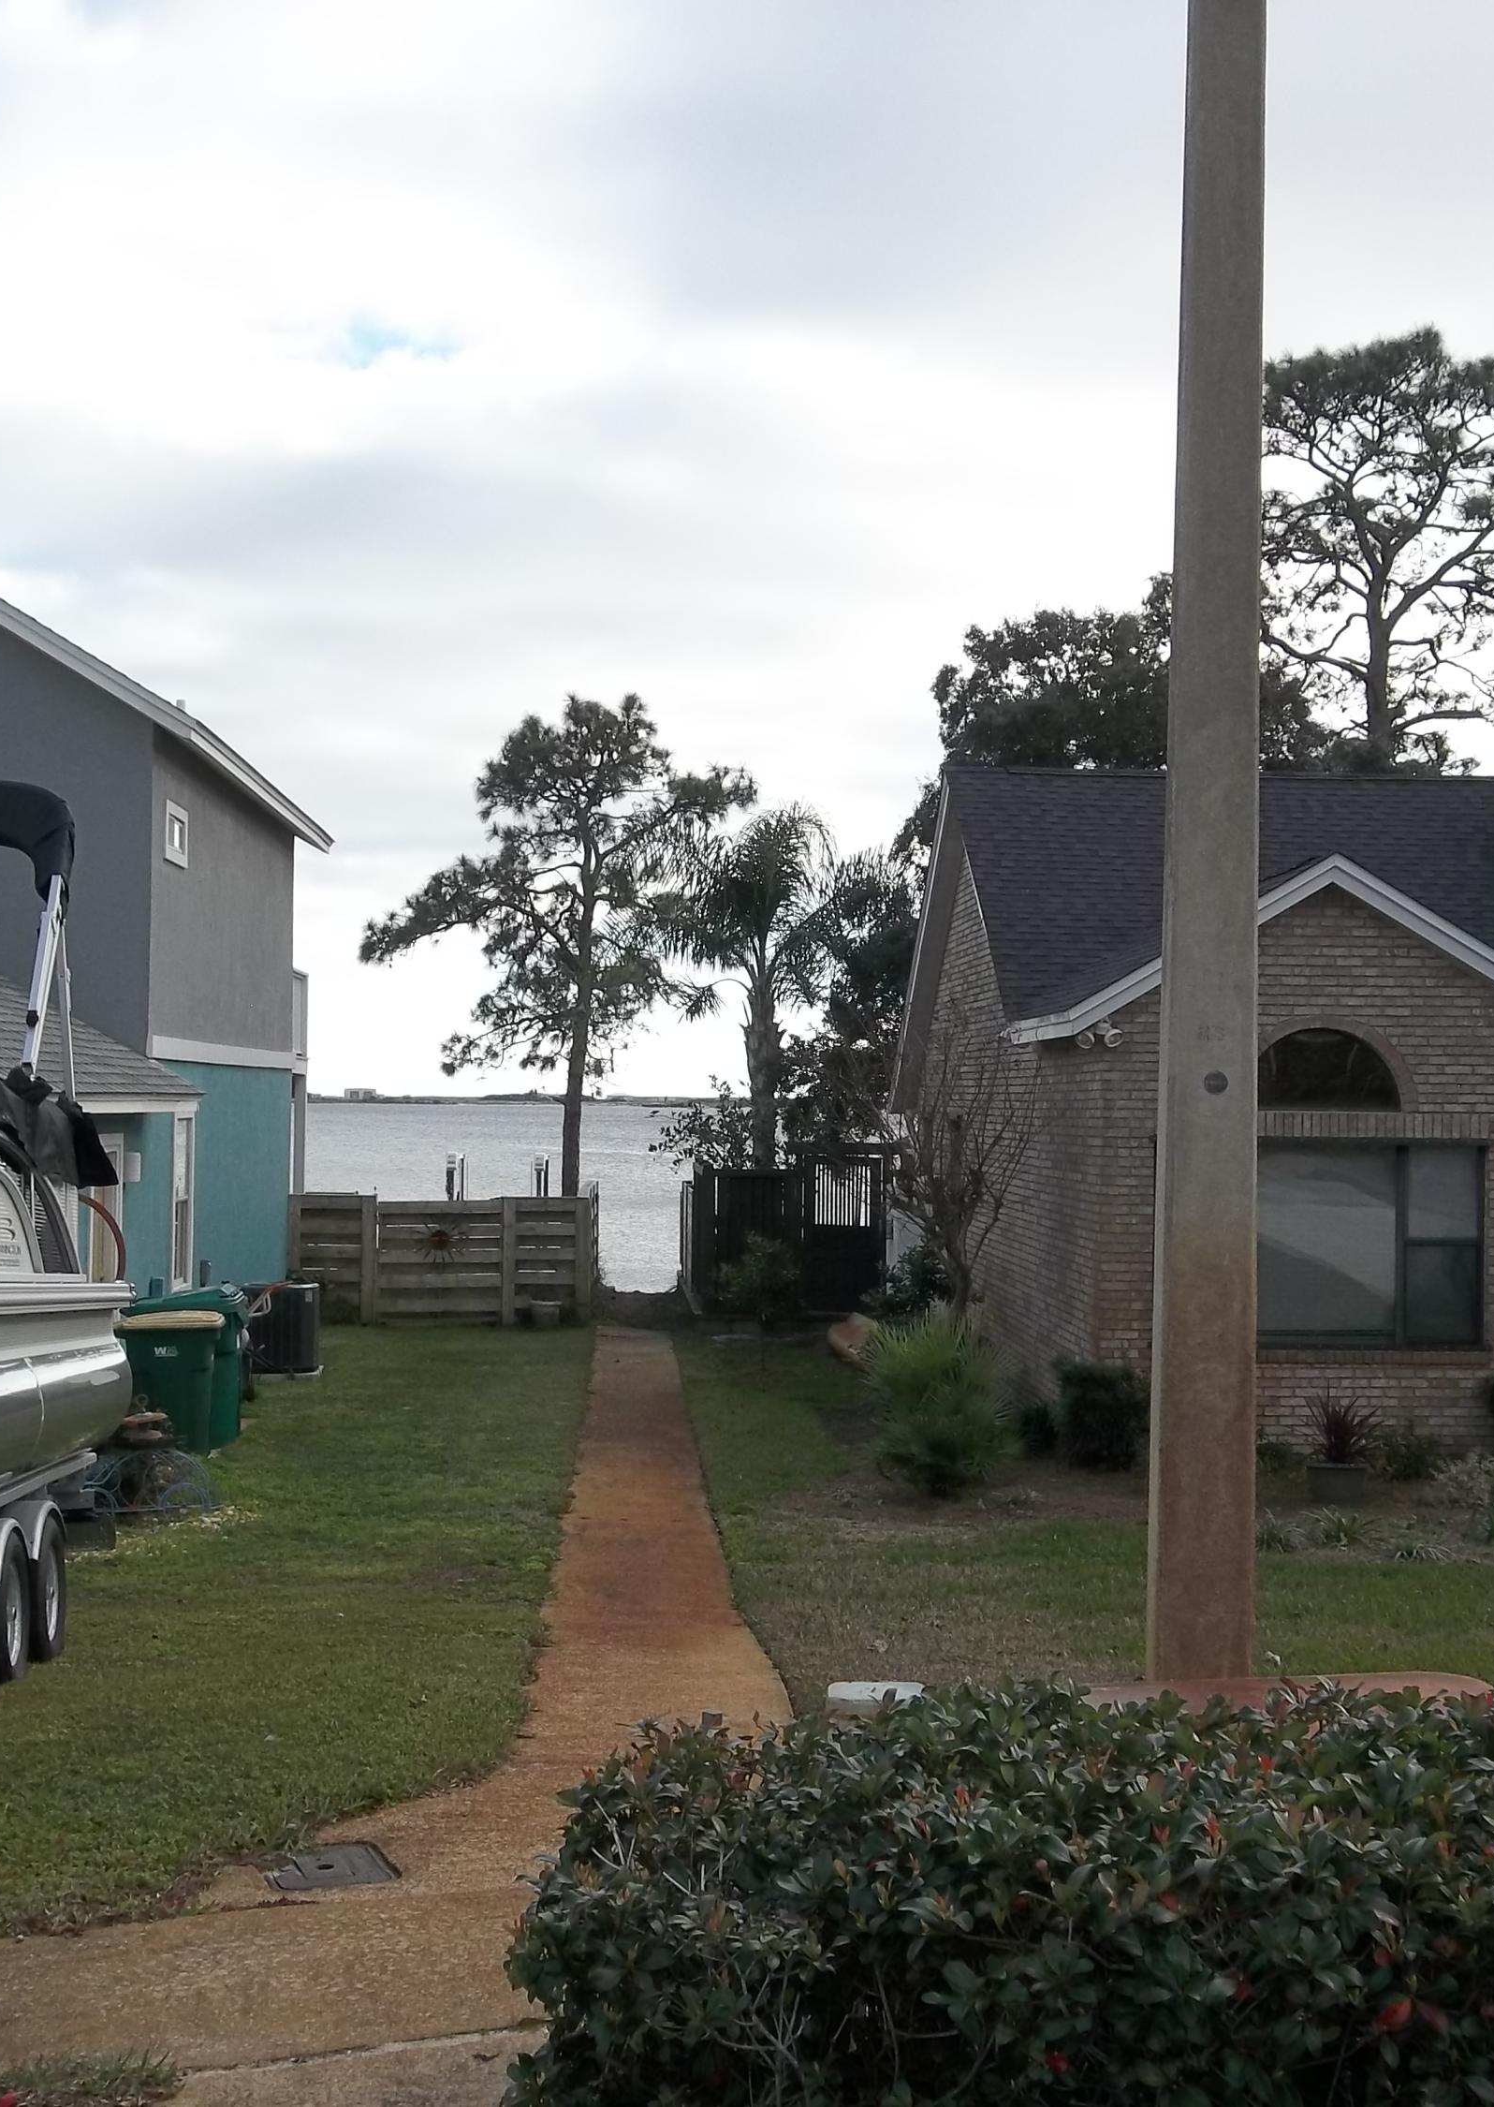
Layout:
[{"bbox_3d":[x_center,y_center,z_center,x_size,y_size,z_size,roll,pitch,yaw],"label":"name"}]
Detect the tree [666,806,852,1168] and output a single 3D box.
[{"bbox_3d":[0.174,-0.079,37.500,3.200,6.900,3.200,0,-1,-3],"label":"tree"}]

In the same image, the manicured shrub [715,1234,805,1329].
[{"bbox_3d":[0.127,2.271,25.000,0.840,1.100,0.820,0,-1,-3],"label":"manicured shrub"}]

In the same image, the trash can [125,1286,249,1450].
[{"bbox_3d":[-4.110,2.275,19.000,0.820,1.130,0.710,0,-1,-3],"label":"trash can"}]

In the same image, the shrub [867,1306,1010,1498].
[{"bbox_3d":[1.205,2.183,16.300,0.970,1.200,0.950,0,-1,-3],"label":"shrub"}]

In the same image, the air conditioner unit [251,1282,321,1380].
[{"bbox_3d":[-4.420,2.600,24.650,0.780,0.820,0.780,0,-1,-3],"label":"air conditioner unit"}]

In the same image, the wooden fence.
[{"bbox_3d":[-3.604,2.415,30.900,3.680,1.540,0.160,0,-1,-3],"label":"wooden fence"}]

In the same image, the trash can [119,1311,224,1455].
[{"bbox_3d":[-4.015,2.300,18.050,0.670,1.020,0.610,0,-1,-3],"label":"trash can"}]

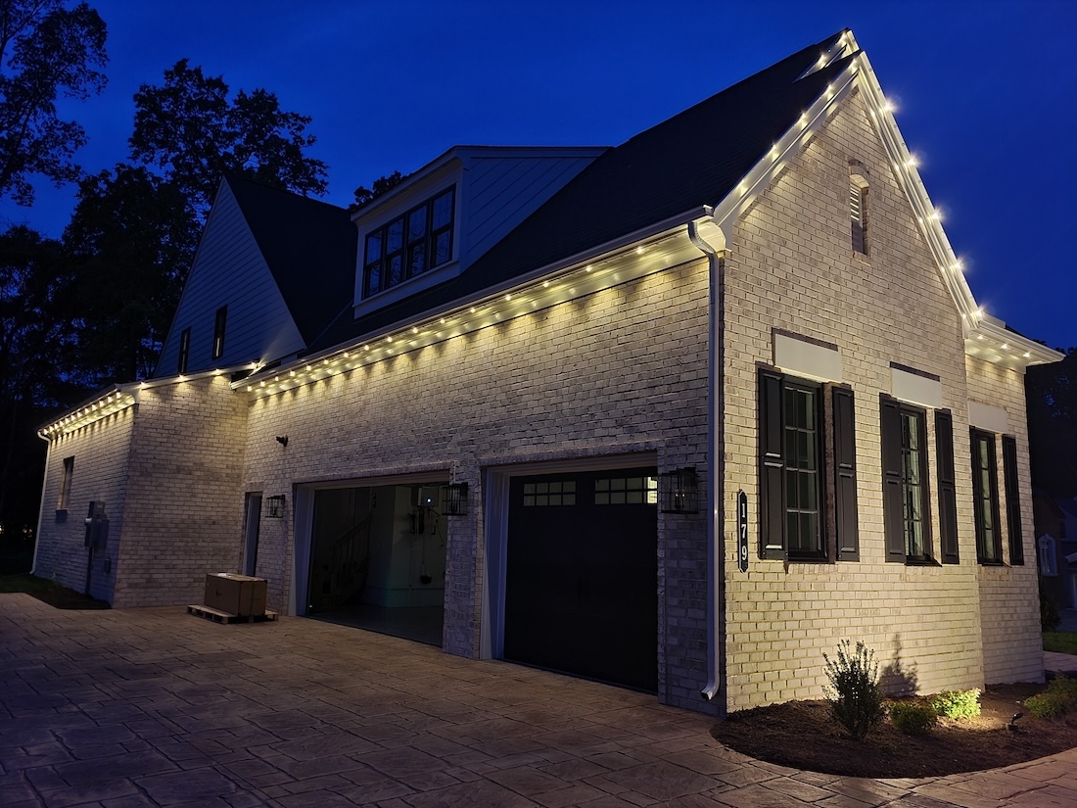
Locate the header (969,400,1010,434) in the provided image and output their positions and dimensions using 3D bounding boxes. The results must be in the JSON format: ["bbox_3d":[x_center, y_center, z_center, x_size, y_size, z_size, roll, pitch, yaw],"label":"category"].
[{"bbox_3d":[5.904,0.168,10.575,1.100,0.320,0.050,9,-12,-38],"label":"header"}]

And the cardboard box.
[{"bbox_3d":[-4.821,3.019,12.839,0.410,0.500,1.560,9,-12,-38],"label":"cardboard box"}]

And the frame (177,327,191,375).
[{"bbox_3d":[-8.966,-1.334,20.535,0.100,1.200,0.750,10,-12,-38],"label":"frame"}]

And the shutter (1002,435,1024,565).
[{"bbox_3d":[6.245,1.276,10.650,0.380,1.690,0.050,9,-12,-37],"label":"shutter"}]

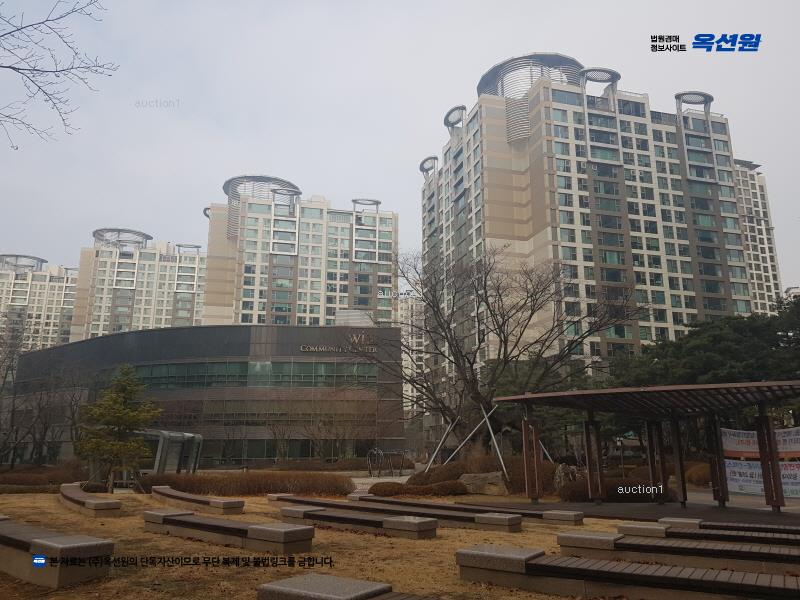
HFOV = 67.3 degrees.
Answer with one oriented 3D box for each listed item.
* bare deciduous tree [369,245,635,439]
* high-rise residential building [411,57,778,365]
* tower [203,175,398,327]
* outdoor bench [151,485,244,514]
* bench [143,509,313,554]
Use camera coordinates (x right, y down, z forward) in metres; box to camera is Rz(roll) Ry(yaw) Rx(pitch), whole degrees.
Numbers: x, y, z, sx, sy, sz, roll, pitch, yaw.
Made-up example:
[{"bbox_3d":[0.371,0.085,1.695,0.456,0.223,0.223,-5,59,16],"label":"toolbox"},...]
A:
[{"bbox_3d":[4.808,2.677,27.632,11.900,9.900,10.500,-2,-14,10],"label":"bare deciduous tree"},{"bbox_3d":[31.633,-4.333,113.422,45.400,66.000,38.300,4,-14,-15],"label":"high-rise residential building"},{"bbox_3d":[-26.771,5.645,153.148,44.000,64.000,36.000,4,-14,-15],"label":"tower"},{"bbox_3d":[-7.155,6.653,20.011,1.100,0.360,7.000,10,-17,-36],"label":"outdoor bench"},{"bbox_3d":[-3.338,4.172,10.894,4.280,0.370,0.750,-11,-17,38],"label":"bench"}]

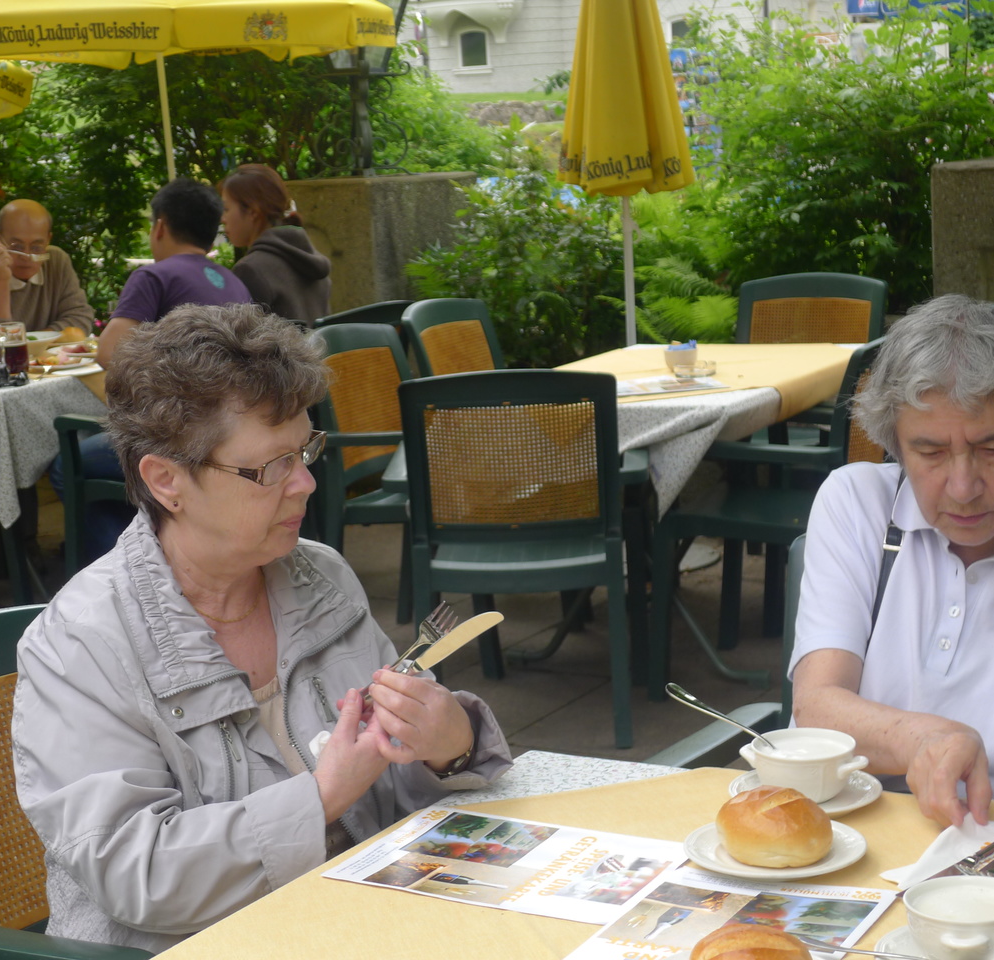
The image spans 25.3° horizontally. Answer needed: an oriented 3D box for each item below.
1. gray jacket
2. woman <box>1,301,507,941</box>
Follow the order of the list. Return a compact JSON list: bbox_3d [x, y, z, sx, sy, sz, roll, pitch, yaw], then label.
[{"bbox_3d":[-0.230,0.323,2.403,0.460,0.580,0.490,5,14,39],"label":"gray jacket"},{"bbox_3d":[-0.119,0.467,2.166,0.740,1.255,0.570,4,12,33],"label":"woman"}]

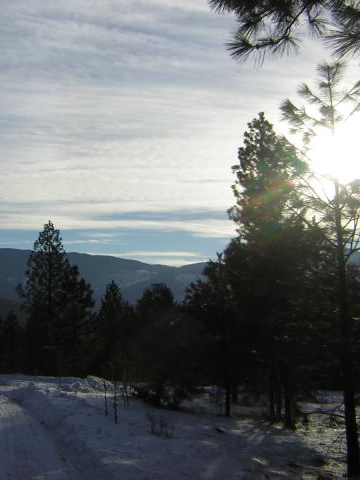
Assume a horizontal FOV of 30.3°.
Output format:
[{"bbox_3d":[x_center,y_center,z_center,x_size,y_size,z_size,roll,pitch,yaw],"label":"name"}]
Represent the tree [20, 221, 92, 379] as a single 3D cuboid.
[{"bbox_3d":[-7.039,3.178,37.630,4.180,8.690,4.060,-1,-8,0],"label":"tree"}]

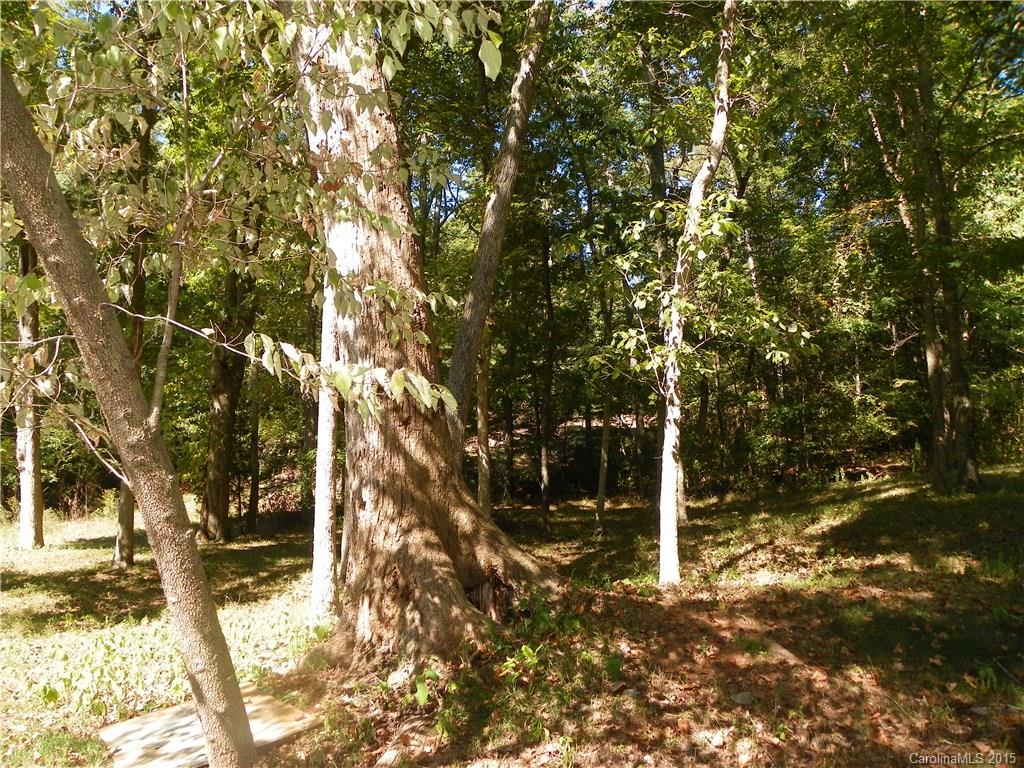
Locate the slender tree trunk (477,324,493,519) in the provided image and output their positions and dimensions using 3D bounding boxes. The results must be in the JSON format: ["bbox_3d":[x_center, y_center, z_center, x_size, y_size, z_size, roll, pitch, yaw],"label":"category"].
[{"bbox_3d":[-0.375,0.512,10.500,0.200,2.649,0.200,0,-1,0],"label":"slender tree trunk"}]

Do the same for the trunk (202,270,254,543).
[{"bbox_3d":[-3.318,0.263,9.000,0.570,3.183,0.480,0,-1,0],"label":"trunk"}]

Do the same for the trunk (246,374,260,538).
[{"bbox_3d":[-3.294,0.873,9.800,0.170,2.039,0.160,0,-1,0],"label":"trunk"}]

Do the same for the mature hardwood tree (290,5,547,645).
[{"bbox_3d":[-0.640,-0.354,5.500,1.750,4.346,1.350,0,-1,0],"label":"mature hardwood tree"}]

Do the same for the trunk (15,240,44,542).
[{"bbox_3d":[-5.259,0.126,8.400,0.290,3.386,0.270,0,-1,0],"label":"trunk"}]

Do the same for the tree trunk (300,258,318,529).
[{"bbox_3d":[-2.686,0.126,10.200,0.230,3.475,0.220,0,-1,0],"label":"tree trunk"}]

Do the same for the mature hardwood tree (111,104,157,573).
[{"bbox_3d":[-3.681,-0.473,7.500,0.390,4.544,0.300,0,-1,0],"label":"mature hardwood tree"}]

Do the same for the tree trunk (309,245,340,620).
[{"bbox_3d":[-1.316,0.355,5.400,0.210,2.696,0.200,0,-1,0],"label":"tree trunk"}]

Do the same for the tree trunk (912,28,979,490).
[{"bbox_3d":[6.651,-1.910,11.800,0.950,7.088,0.650,0,-1,0],"label":"tree trunk"}]

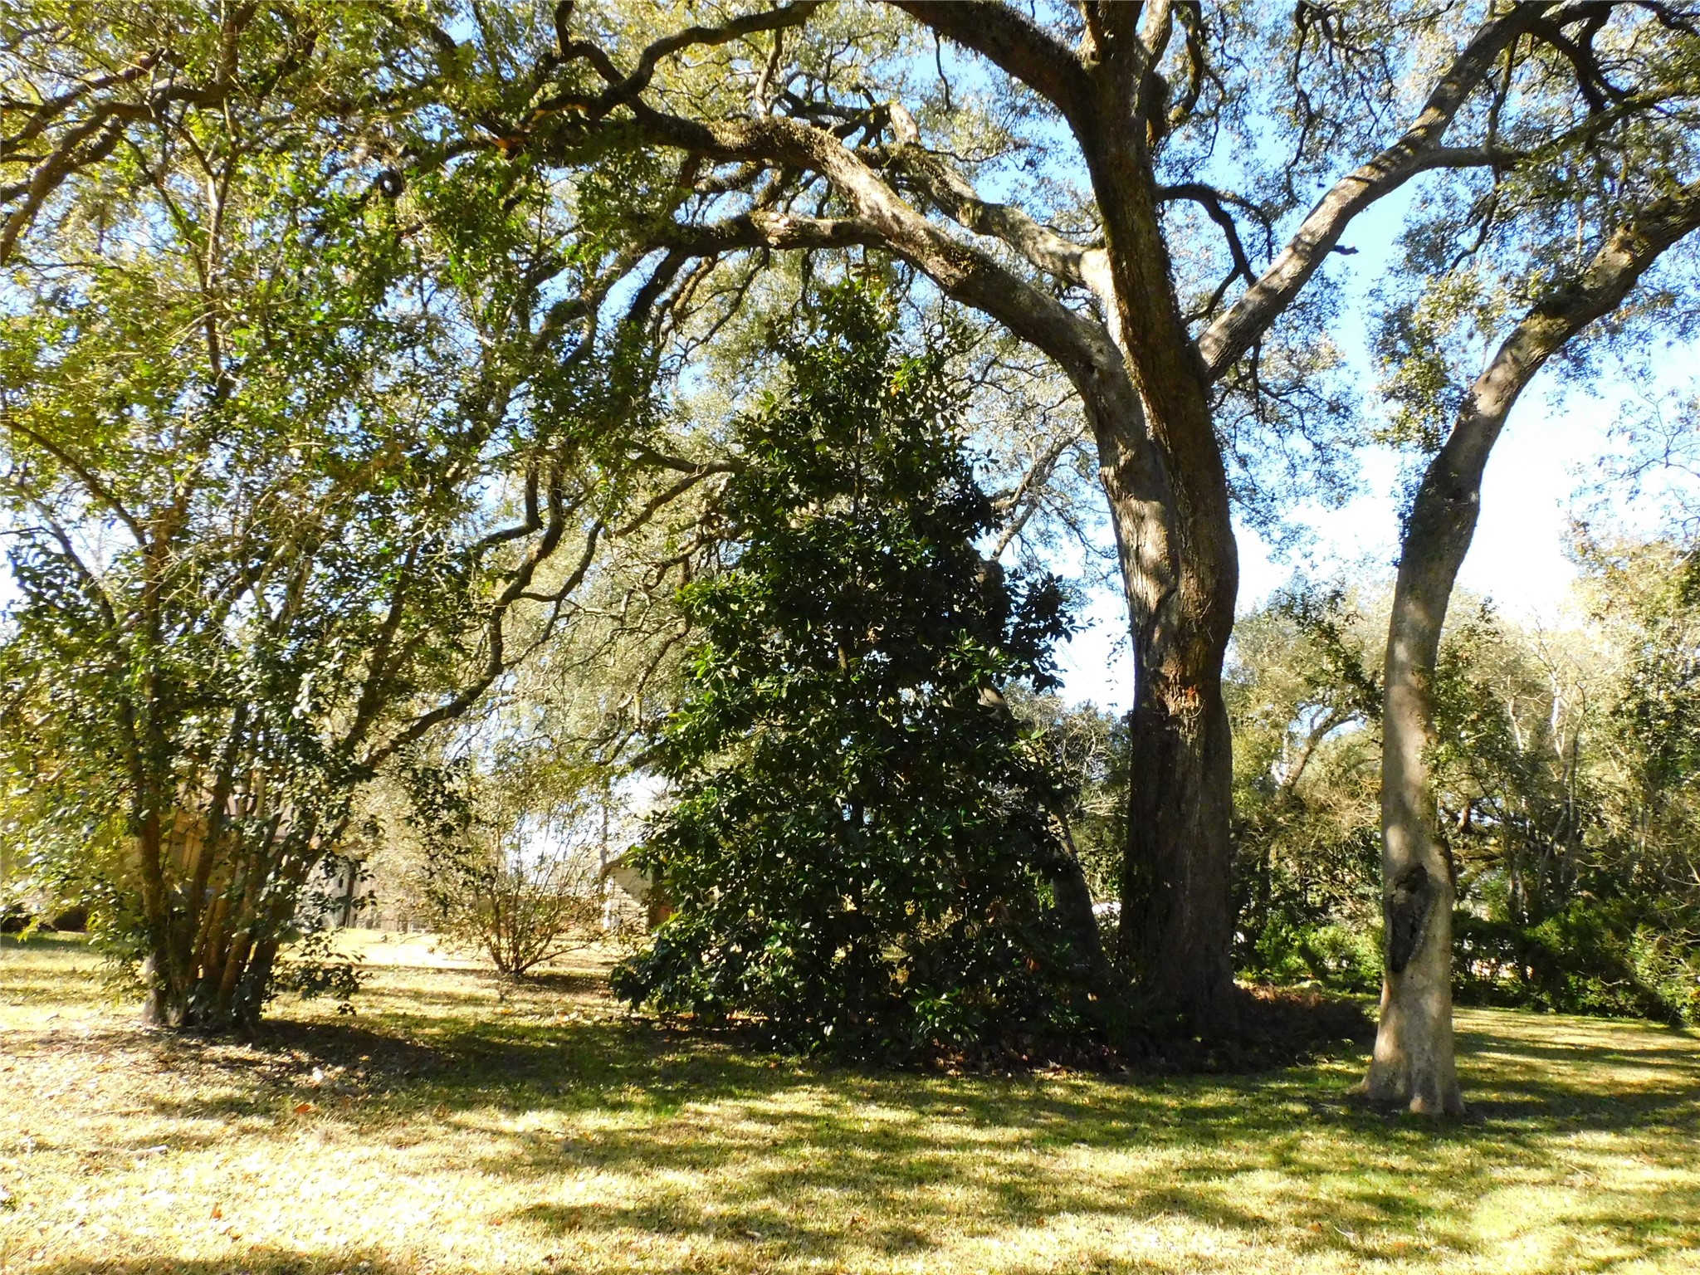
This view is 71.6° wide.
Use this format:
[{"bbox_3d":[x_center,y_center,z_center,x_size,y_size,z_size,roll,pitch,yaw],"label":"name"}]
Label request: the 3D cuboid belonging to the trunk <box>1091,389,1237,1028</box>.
[{"bbox_3d":[3.422,0.508,12.445,1.569,6.876,1.400,0,-11,0],"label":"trunk"}]

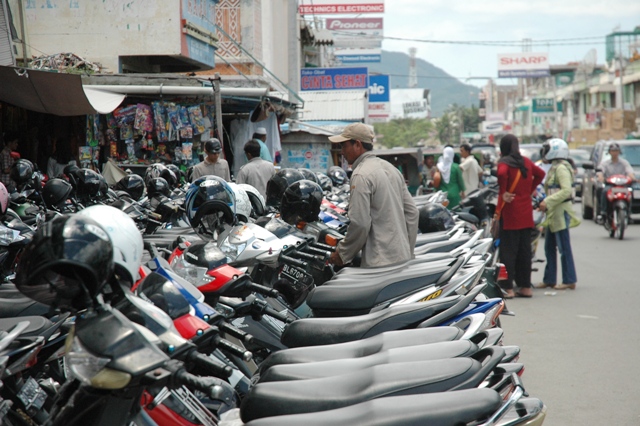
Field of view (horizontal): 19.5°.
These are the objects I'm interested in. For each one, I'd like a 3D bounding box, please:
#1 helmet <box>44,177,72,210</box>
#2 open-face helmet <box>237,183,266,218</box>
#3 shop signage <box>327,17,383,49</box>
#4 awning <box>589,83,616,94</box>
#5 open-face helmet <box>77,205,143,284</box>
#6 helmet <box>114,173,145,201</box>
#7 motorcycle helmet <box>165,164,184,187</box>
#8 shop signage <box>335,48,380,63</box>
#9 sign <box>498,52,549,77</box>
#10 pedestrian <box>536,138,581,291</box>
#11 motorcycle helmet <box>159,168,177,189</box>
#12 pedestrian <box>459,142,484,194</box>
[{"bbox_3d":[-2.322,-0.165,16.500,0.300,0.280,0.260,0,2,30],"label":"helmet"},{"bbox_3d":[-0.438,-0.068,11.600,0.260,0.270,0.310,0,2,6],"label":"open-face helmet"},{"bbox_3d":[1.110,-5.805,60.000,1.800,1.000,0.150,-1,2,4],"label":"shop signage"},{"bbox_3d":[17.476,-7.674,115.000,1.100,0.700,4.000,-1,2,2],"label":"awning"},{"bbox_3d":[-0.743,0.119,6.600,0.260,0.280,0.320,-1,2,-24],"label":"open-face helmet"},{"bbox_3d":[-1.727,-0.228,17.000,0.260,0.260,0.310,1,3,30],"label":"helmet"},{"bbox_3d":[-1.812,-0.462,23.000,0.250,0.255,0.300,-1,2,12],"label":"motorcycle helmet"},{"bbox_3d":[1.249,-5.319,63.000,1.600,0.480,0.150,-1,2,4],"label":"shop signage"},{"bbox_3d":[15.271,-11.069,140.000,4.000,1.950,0.300,0,2,12],"label":"sign"},{"bbox_3d":[2.557,0.011,20.000,0.500,1.600,0.460,0,2,6],"label":"pedestrian"},{"bbox_3d":[-1.568,-0.346,19.000,0.260,0.260,0.310,-1,2,-24],"label":"motorcycle helmet"},{"bbox_3d":[2.291,-0.250,28.300,0.310,1.620,0.480,1,3,41],"label":"pedestrian"}]

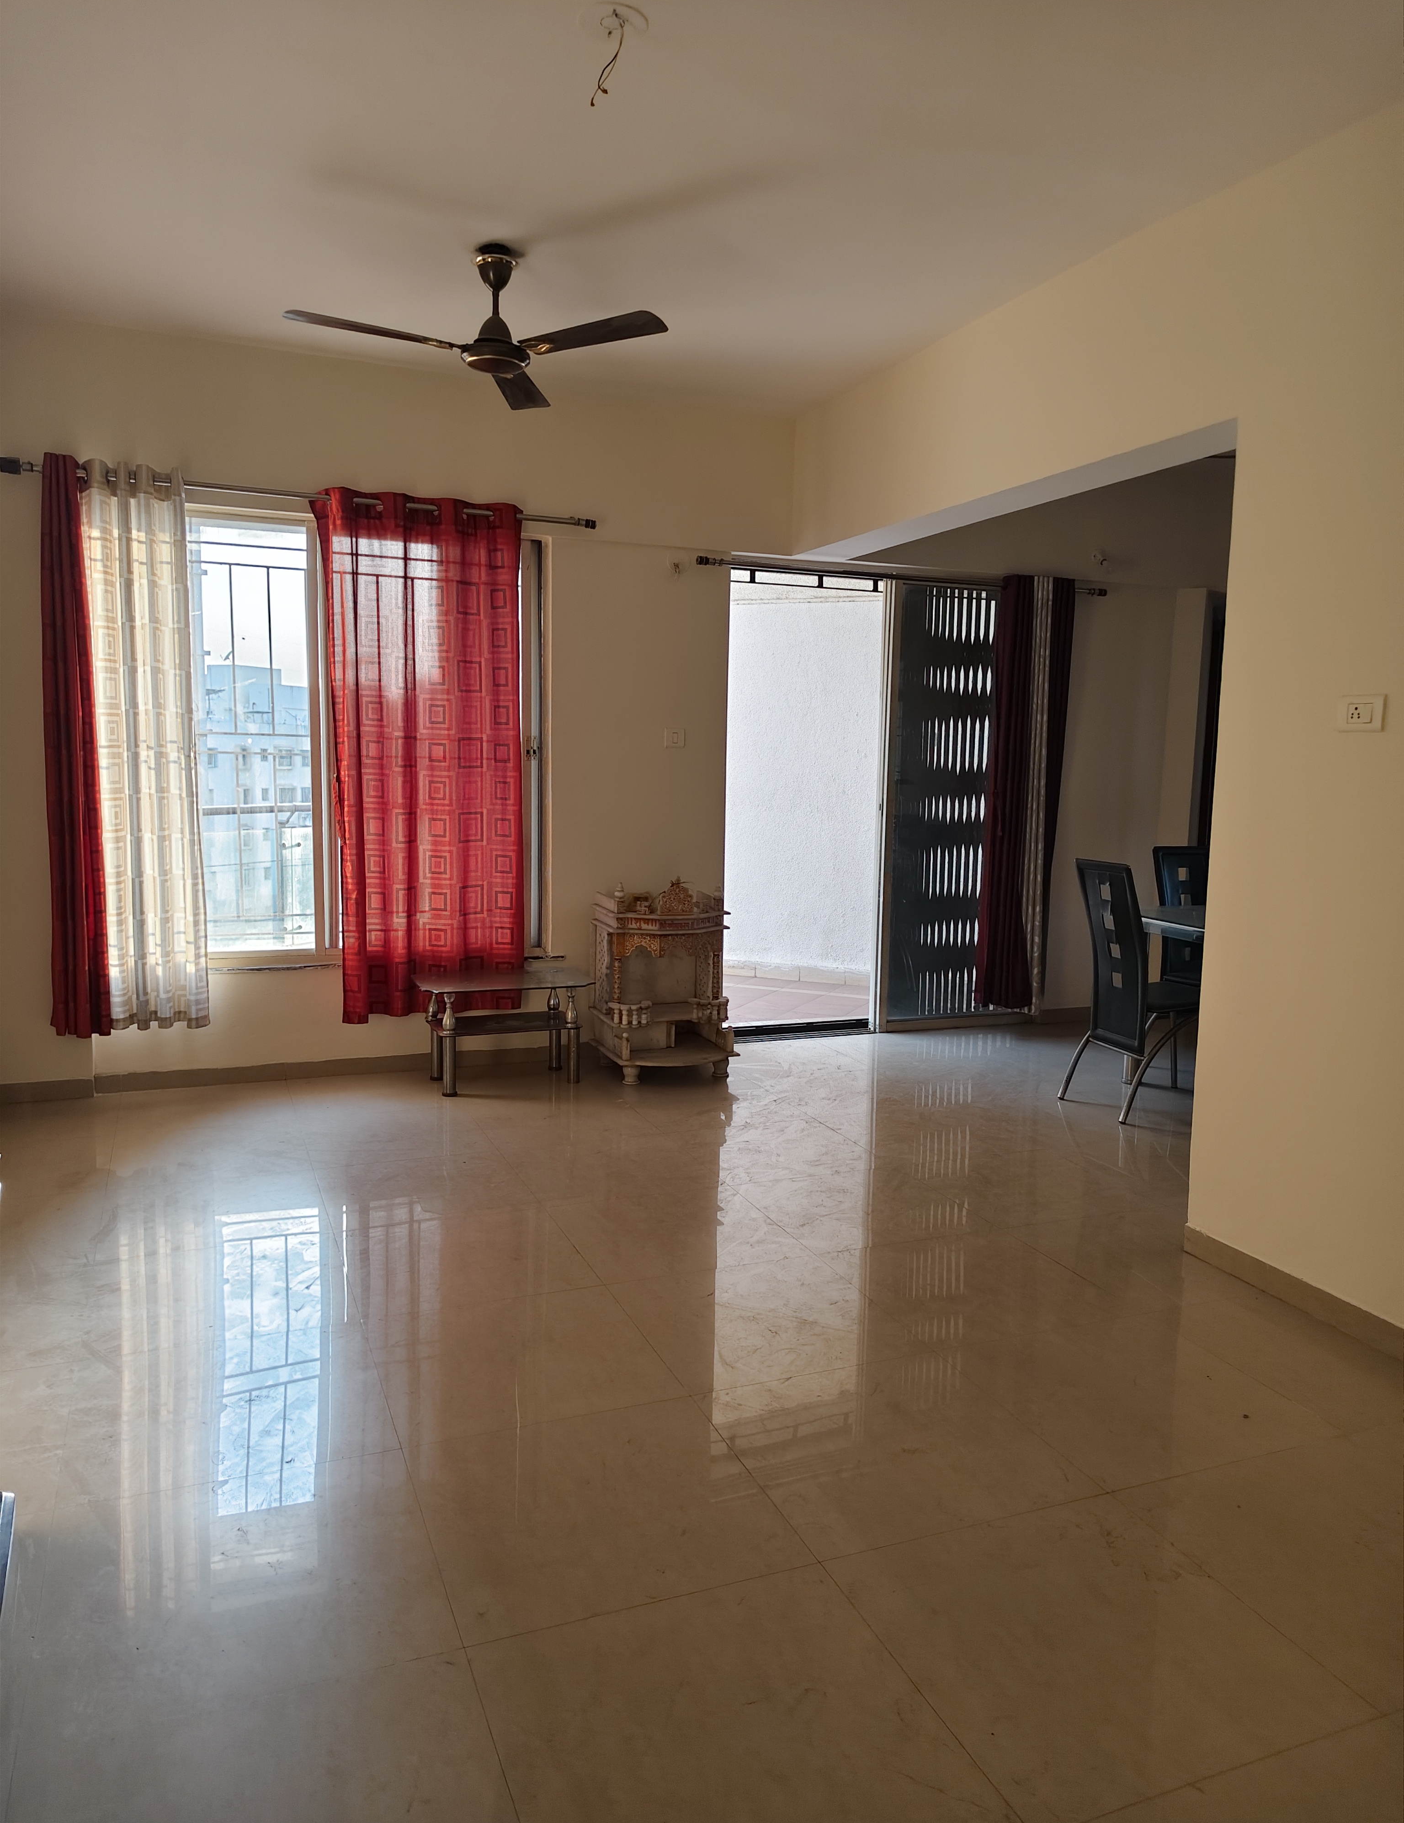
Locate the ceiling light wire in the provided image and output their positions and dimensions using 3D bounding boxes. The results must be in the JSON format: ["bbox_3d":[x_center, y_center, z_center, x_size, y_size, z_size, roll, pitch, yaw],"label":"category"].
[{"bbox_3d":[-0.187,-1.751,2.566,0.070,0.170,0.070,-2,8,-22],"label":"ceiling light wire"}]

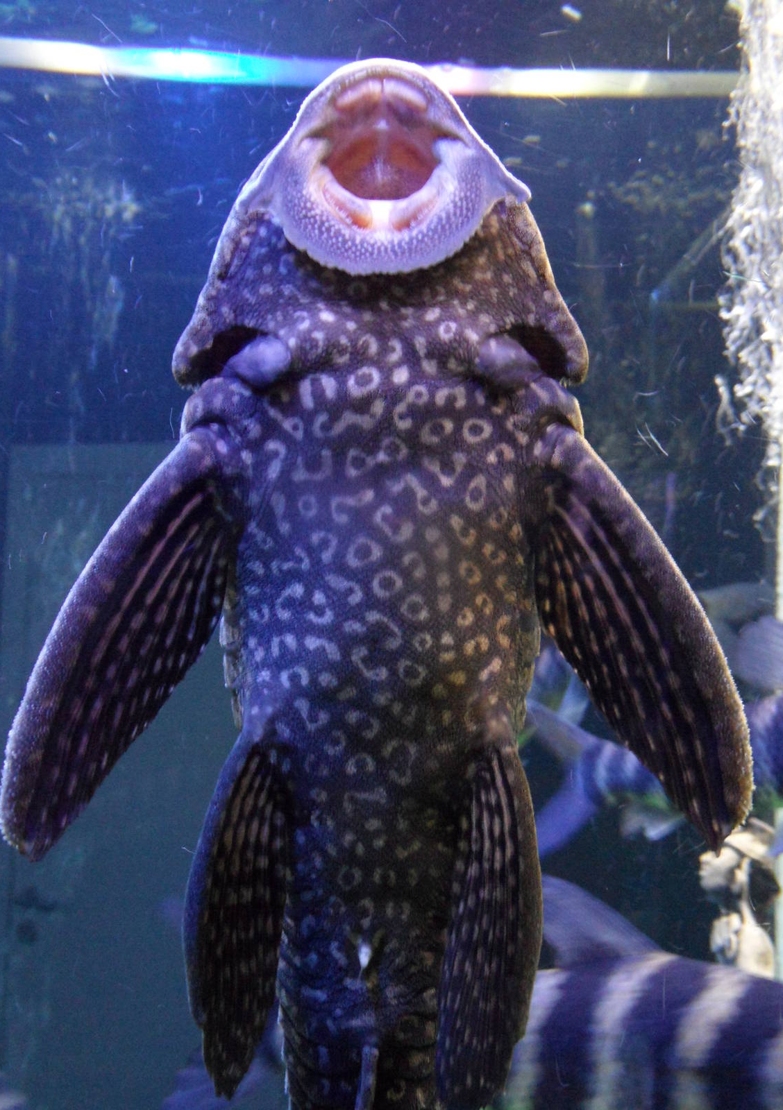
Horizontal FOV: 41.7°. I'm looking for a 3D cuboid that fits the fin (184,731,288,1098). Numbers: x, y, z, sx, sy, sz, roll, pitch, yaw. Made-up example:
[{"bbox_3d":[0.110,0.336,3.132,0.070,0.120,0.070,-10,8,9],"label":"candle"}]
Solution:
[{"bbox_3d":[-0.047,0.109,0.310,0.030,0.111,0.020,3,-4,0],"label":"fin"}]

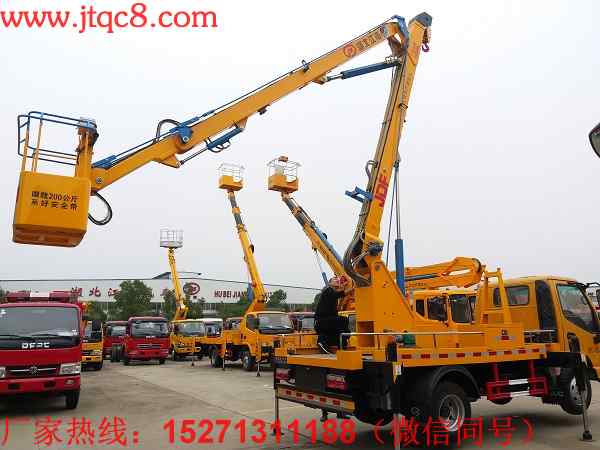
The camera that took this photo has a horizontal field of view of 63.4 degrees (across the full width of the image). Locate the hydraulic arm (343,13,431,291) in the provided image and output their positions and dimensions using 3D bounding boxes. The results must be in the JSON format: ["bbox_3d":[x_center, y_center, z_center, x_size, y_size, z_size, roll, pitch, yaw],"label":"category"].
[{"bbox_3d":[1.542,-1.445,8.084,1.000,4.800,0.600,20,-21,-29],"label":"hydraulic arm"}]

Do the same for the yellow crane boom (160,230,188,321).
[{"bbox_3d":[-7.380,2.946,28.311,1.300,5.100,1.300,5,-13,-23],"label":"yellow crane boom"}]

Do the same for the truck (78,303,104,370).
[{"bbox_3d":[-10.017,4.891,22.004,1.900,2.800,5.900,5,-13,-23],"label":"truck"}]

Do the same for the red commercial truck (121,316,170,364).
[{"bbox_3d":[-7.776,5.524,23.523,1.900,2.200,5.600,5,-13,-23],"label":"red commercial truck"}]

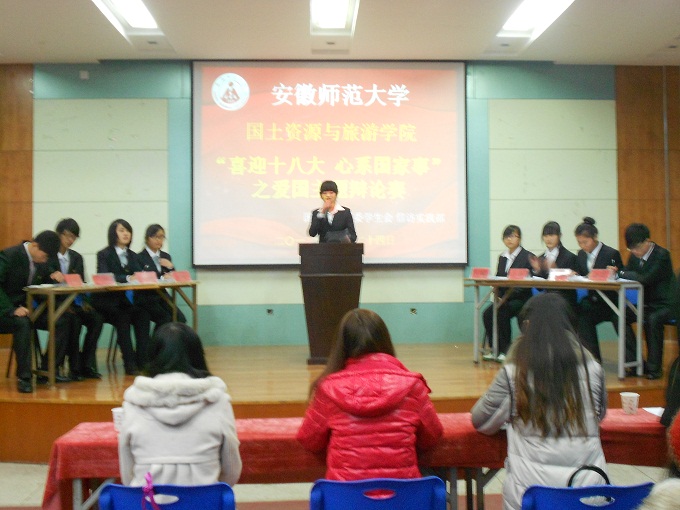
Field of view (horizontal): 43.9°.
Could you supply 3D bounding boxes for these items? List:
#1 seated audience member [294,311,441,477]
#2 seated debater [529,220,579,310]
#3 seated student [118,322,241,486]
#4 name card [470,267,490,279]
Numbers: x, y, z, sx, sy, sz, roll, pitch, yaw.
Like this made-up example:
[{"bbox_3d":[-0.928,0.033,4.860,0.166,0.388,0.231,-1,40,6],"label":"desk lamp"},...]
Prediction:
[{"bbox_3d":[0.093,0.801,3.000,0.510,1.260,0.720,-1,0,-3],"label":"seated audience member"},{"bbox_3d":[1.841,0.322,7.526,0.460,1.270,0.740,0,1,40],"label":"seated debater"},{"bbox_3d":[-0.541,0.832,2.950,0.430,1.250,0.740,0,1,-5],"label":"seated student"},{"bbox_3d":[1.263,0.165,7.580,0.190,0.100,0.080,0,1,41],"label":"name card"}]

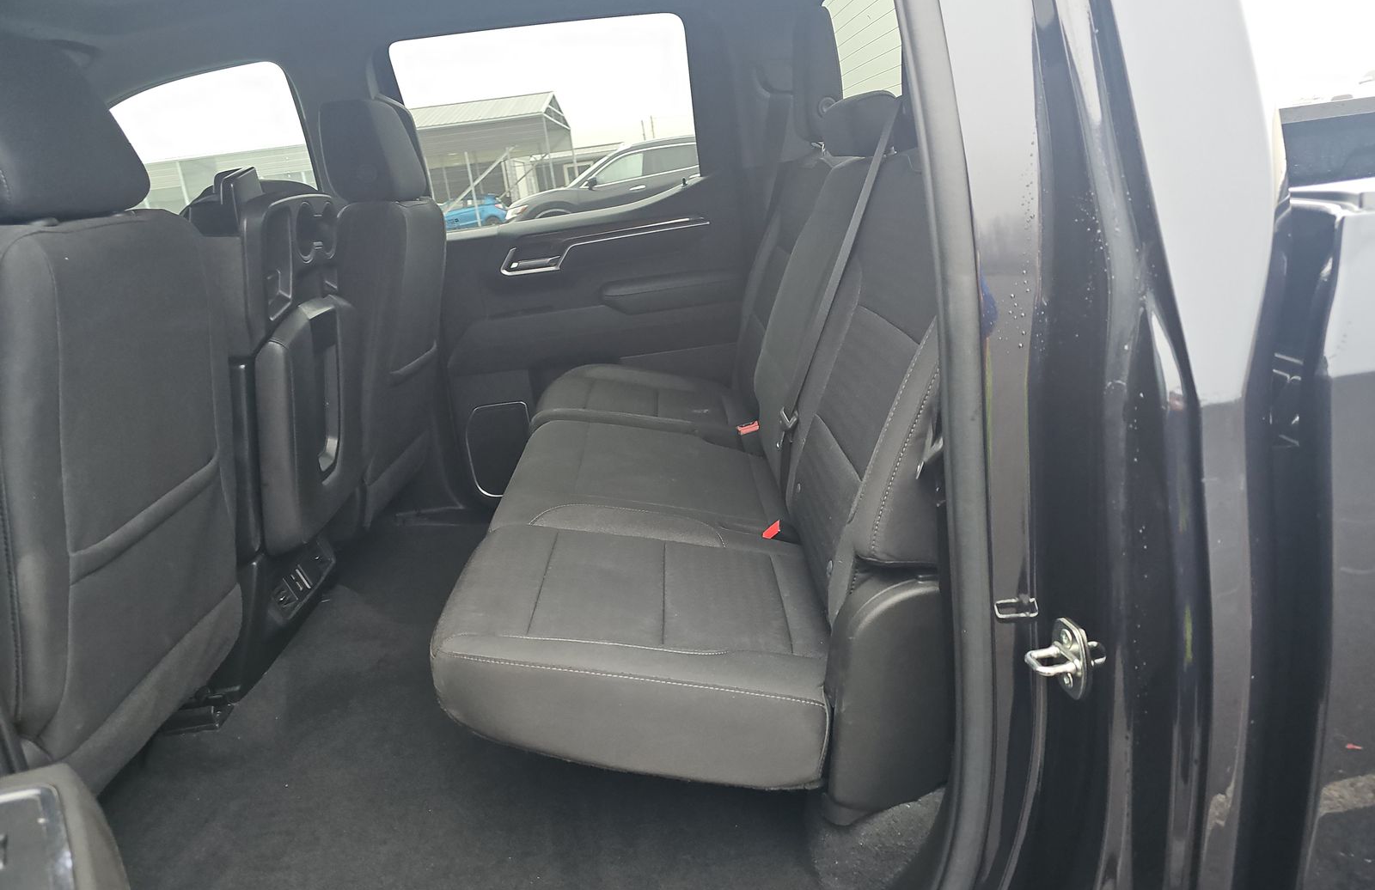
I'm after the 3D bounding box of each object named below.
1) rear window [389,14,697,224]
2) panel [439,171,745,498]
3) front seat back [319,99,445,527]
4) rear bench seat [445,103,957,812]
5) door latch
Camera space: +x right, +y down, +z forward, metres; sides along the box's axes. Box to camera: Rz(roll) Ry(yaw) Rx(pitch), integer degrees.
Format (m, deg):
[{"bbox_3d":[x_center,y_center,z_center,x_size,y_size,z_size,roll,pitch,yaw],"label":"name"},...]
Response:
[{"bbox_3d":[-0.333,-0.789,2.254,0.704,0.459,0.051,-6,32,0],"label":"rear window"},{"bbox_3d":[-0.228,-0.255,2.384,0.857,0.785,0.153,-6,18,0],"label":"panel"},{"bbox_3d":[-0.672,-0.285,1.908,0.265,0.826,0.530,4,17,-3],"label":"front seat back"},{"bbox_3d":[0.006,-0.240,1.689,0.730,1.040,1.430,-6,17,-1],"label":"rear bench seat"},{"bbox_3d":[0.309,0.181,0.765,0.053,0.065,0.043,-6,18,0],"label":"door latch"}]

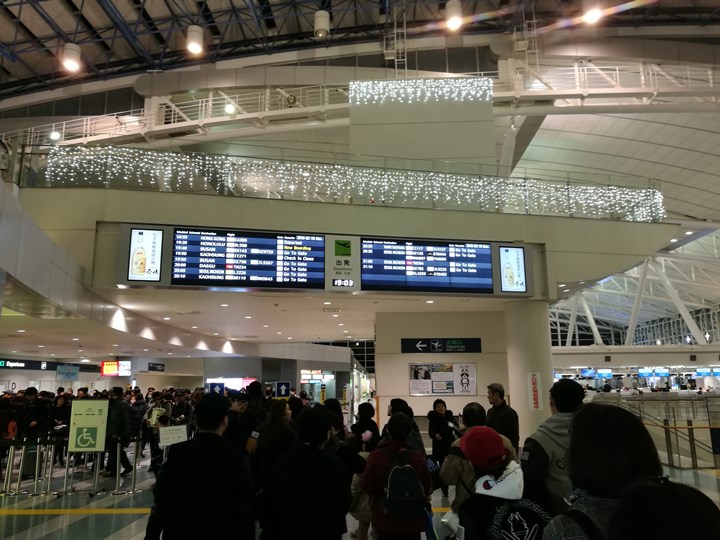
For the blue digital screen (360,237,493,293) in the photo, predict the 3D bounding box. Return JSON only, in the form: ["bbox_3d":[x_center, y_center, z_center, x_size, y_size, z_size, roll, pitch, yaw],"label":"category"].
[{"bbox_3d":[1.746,-0.077,14.477,3.568,1.360,0.120,2,-12,-13],"label":"blue digital screen"}]

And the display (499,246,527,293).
[{"bbox_3d":[4.057,0.000,14.986,0.778,1.251,0.100,2,-12,-13],"label":"display"}]

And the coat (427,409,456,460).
[{"bbox_3d":[1.354,2.750,9.332,0.530,0.930,0.360,-2,-12,7],"label":"coat"}]

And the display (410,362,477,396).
[{"bbox_3d":[2.407,3.171,16.215,1.950,0.939,0.050,-1,-12,0],"label":"display"}]

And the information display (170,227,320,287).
[{"bbox_3d":[-2.619,-0.239,13.499,3.591,1.356,0.120,2,-12,-13],"label":"information display"}]

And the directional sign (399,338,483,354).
[{"bbox_3d":[2.376,2.219,16.440,2.330,0.429,0.100,-1,-12,0],"label":"directional sign"}]

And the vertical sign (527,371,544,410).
[{"bbox_3d":[4.254,2.958,13.677,0.344,0.947,0.030,-2,-11,8],"label":"vertical sign"}]

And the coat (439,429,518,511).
[{"bbox_3d":[0.899,1.517,4.227,0.560,0.640,0.340,-1,-12,3],"label":"coat"}]

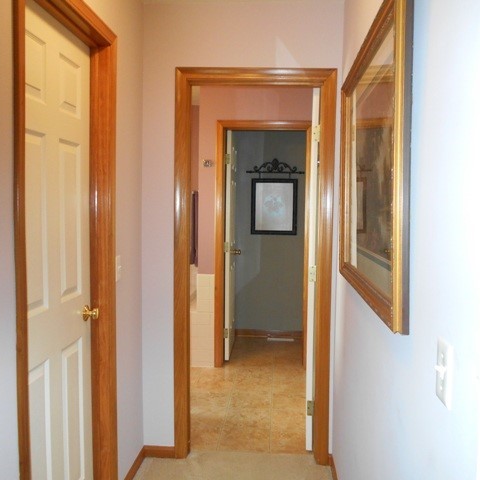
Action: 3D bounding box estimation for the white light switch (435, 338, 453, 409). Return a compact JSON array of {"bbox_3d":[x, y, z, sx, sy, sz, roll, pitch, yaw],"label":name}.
[{"bbox_3d":[0.361,0.238,0.862,0.020,0.115,0.071,1,3,5],"label":"white light switch"}]

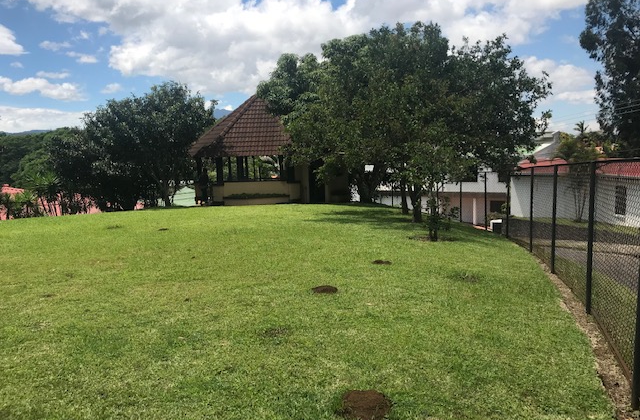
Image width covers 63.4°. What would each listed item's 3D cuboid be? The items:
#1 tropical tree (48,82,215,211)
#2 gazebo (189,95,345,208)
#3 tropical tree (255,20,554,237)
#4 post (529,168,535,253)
[{"bbox_3d":[-9.831,-3.260,27.000,8.700,6.800,7.200,0,5,0],"label":"tropical tree"},{"bbox_3d":[-2.537,-2.881,25.500,7.700,5.600,7.000,0,5,0],"label":"gazebo"},{"bbox_3d":[3.020,-3.020,18.500,10.400,7.400,8.500,0,5,0],"label":"tropical tree"},{"bbox_3d":[4.341,0.010,10.600,0.060,1.720,0.060,0,5,0],"label":"post"}]

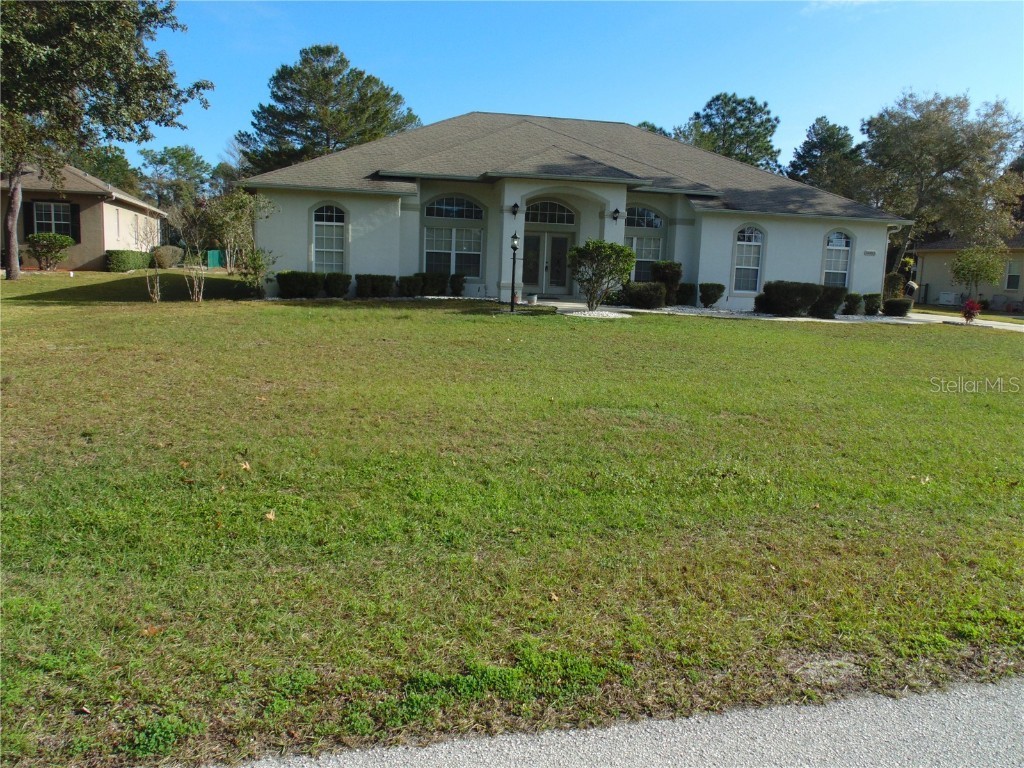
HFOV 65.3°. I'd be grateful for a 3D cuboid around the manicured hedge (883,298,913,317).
[{"bbox_3d":[13.332,-2.633,27.600,0.950,0.600,0.900,1,8,-10],"label":"manicured hedge"}]

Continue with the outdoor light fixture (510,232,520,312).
[{"bbox_3d":[0.083,-3.113,22.200,0.220,2.200,0.220,1,8,-12],"label":"outdoor light fixture"}]

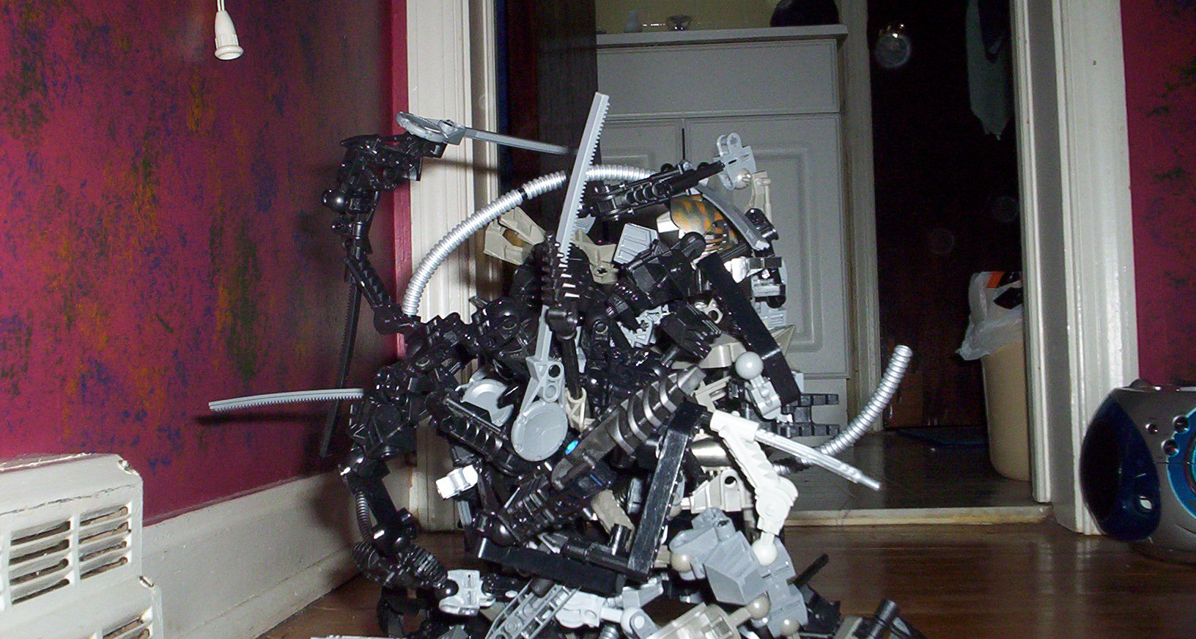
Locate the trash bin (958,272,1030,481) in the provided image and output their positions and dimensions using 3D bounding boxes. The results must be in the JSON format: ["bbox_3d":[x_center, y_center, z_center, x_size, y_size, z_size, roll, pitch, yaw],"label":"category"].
[{"bbox_3d":[0.653,0.081,1.940,0.220,0.290,0.220,-1,-2,0],"label":"trash bin"}]

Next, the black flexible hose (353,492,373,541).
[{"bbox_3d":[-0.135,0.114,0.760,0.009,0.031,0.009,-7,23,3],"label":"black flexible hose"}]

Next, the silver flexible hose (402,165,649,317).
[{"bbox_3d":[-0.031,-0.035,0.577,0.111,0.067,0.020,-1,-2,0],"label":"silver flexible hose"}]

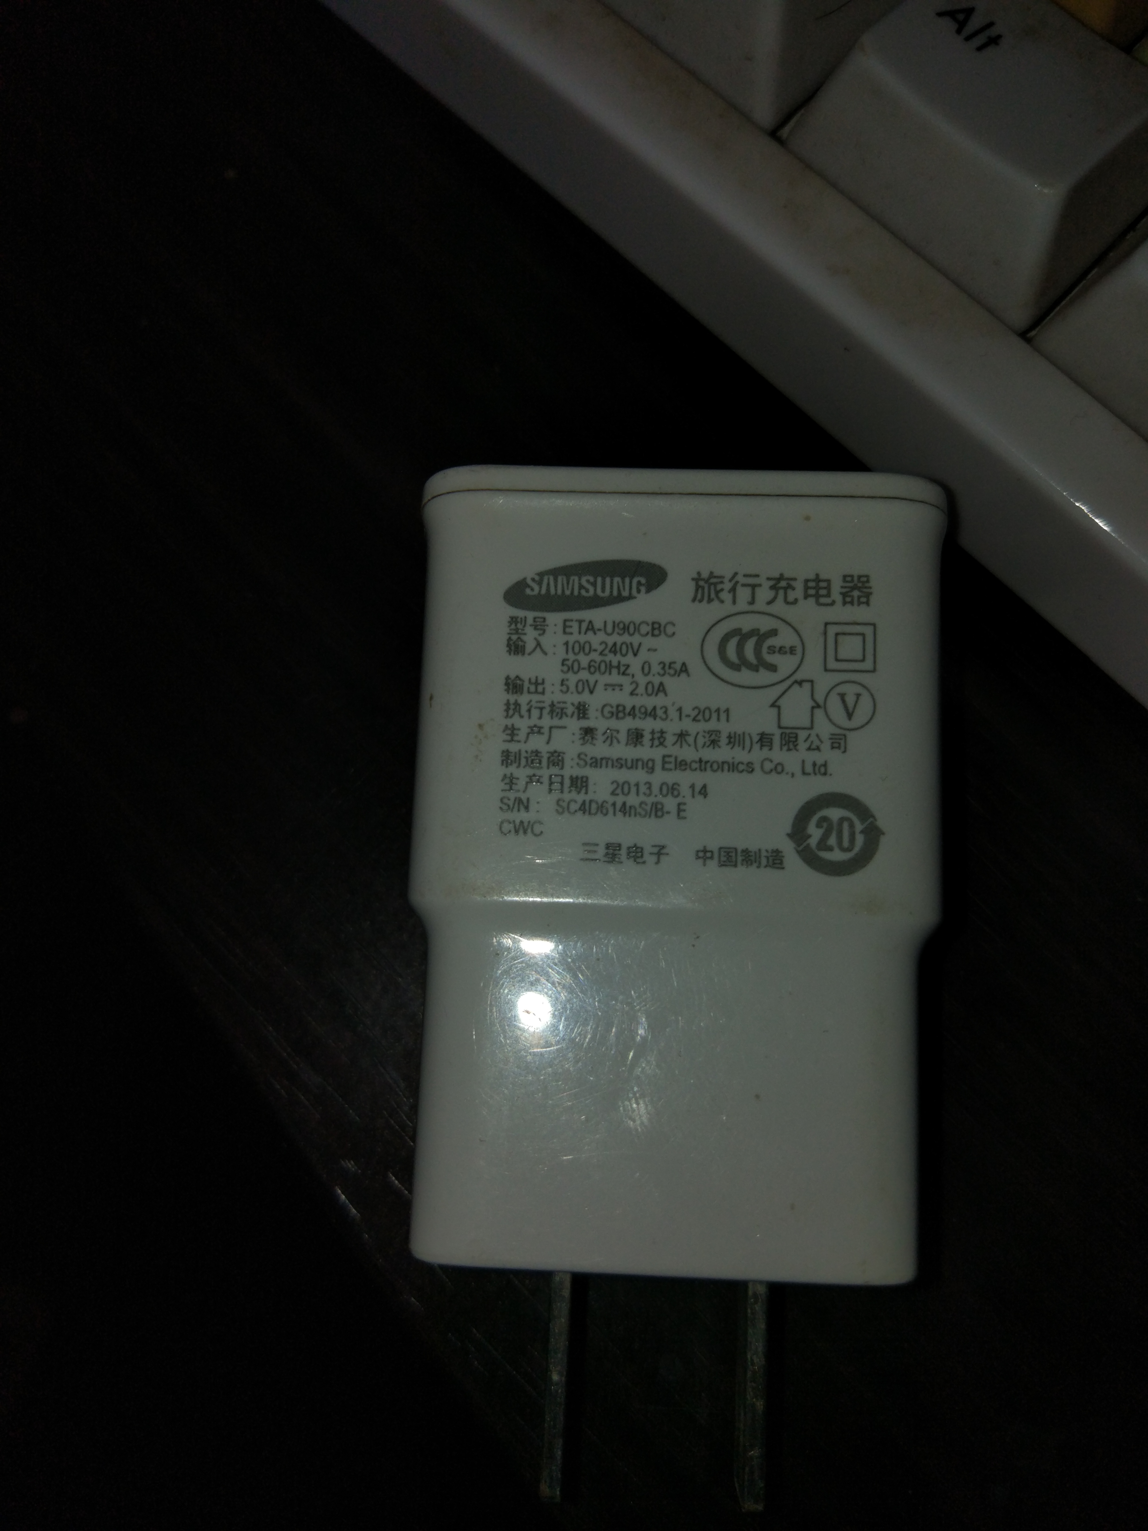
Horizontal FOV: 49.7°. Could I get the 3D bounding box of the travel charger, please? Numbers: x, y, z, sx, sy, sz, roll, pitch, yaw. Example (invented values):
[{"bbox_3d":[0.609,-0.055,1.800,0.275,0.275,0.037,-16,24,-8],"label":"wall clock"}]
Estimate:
[{"bbox_3d":[0.007,0.015,0.085,0.034,0.023,0.066,2,83,2],"label":"travel charger"}]

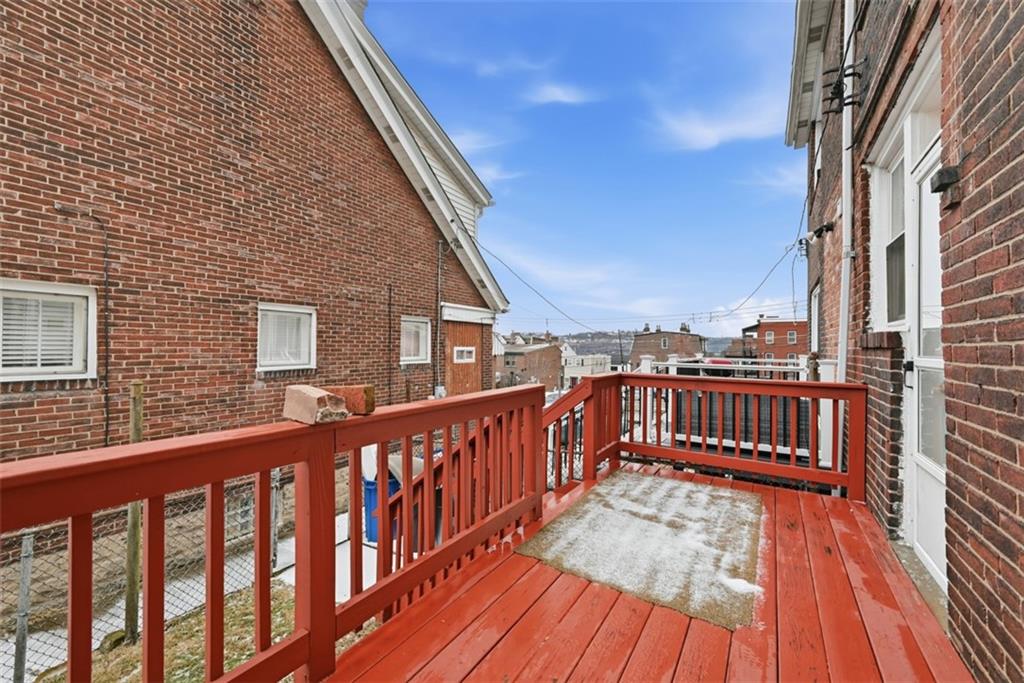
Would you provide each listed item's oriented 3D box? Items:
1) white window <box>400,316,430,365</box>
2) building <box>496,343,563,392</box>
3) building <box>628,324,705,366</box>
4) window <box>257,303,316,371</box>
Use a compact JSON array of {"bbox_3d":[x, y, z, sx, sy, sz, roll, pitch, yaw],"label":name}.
[{"bbox_3d":[-1.855,-0.011,7.712,0.110,0.880,0.840,0,-1,29],"label":"white window"},{"bbox_3d":[2.000,3.400,53.000,6.500,6.000,10.000,0,-1,31],"label":"building"},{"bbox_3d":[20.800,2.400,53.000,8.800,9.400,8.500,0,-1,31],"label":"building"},{"bbox_3d":[-3.083,-0.057,5.495,0.110,0.870,0.840,0,-1,29],"label":"window"}]

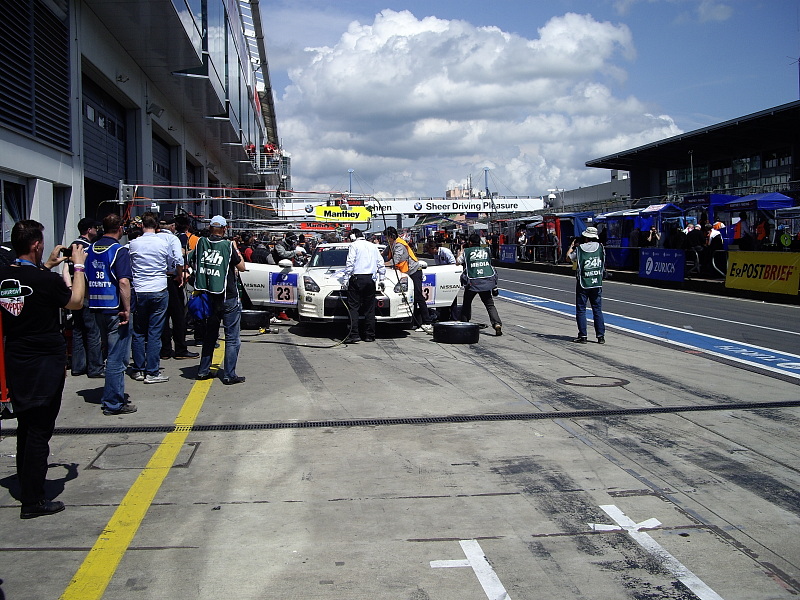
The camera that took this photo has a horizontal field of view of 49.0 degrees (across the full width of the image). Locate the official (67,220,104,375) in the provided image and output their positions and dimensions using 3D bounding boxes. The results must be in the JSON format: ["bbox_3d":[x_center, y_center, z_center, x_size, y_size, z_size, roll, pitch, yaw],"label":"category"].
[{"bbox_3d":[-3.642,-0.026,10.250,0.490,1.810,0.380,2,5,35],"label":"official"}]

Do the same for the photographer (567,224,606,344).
[{"bbox_3d":[2.821,-0.239,13.250,0.540,1.720,0.450,-2,4,-18],"label":"photographer"}]

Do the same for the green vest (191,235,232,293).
[{"bbox_3d":[-2.071,-0.396,9.750,0.430,0.650,0.310,1,4,14],"label":"green vest"}]

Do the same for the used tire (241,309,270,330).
[{"bbox_3d":[-2.638,0.356,15.600,0.700,0.300,0.700,-1,4,-7],"label":"used tire"}]

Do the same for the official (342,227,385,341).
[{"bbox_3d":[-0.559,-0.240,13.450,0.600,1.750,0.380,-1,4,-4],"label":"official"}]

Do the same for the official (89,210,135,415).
[{"bbox_3d":[-2.677,0.115,8.150,0.470,1.800,0.360,1,4,22],"label":"official"}]

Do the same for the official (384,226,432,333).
[{"bbox_3d":[0.144,-0.327,14.850,0.750,1.720,0.550,1,4,15],"label":"official"}]

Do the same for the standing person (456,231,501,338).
[{"bbox_3d":[1.285,-0.271,14.200,0.680,1.680,0.600,-1,4,-12],"label":"standing person"}]

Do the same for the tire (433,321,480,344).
[{"bbox_3d":[0.862,0.484,13.400,0.700,0.290,0.700,0,4,0],"label":"tire"}]

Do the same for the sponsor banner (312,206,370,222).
[{"bbox_3d":[-1.603,-2.451,25.000,1.580,0.420,0.060,-1,4,-8],"label":"sponsor banner"}]

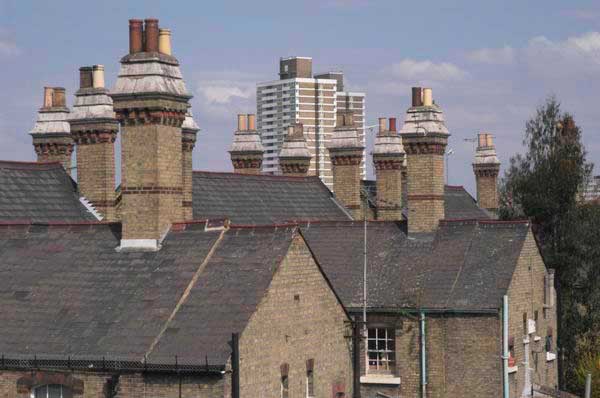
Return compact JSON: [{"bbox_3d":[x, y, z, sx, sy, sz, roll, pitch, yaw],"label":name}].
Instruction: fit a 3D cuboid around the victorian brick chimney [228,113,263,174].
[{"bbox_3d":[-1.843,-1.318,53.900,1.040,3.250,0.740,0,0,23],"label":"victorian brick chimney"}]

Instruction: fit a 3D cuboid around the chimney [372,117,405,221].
[{"bbox_3d":[3.237,-1.117,56.000,1.040,3.700,0.740,0,0,23],"label":"chimney"}]

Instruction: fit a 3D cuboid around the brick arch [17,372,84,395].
[{"bbox_3d":[-4.208,3.140,26.432,1.330,0.360,0.200,0,0,23],"label":"brick arch"}]

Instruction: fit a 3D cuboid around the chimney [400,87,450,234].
[{"bbox_3d":[3.631,-1.096,44.700,1.050,4.250,1.260,0,0,23],"label":"chimney"}]

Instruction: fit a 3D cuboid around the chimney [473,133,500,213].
[{"bbox_3d":[8.135,-1.100,67.400,1.040,3.550,0.740,0,0,23],"label":"chimney"}]

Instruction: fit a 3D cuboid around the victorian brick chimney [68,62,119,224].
[{"bbox_3d":[-4.816,-1.310,36.200,1.040,3.650,0.740,0,0,23],"label":"victorian brick chimney"}]

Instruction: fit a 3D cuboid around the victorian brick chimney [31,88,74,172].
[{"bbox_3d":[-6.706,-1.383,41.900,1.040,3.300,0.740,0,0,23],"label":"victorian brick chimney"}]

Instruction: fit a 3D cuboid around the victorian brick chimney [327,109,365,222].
[{"bbox_3d":[1.546,-1.134,51.600,1.040,3.600,0.740,0,0,23],"label":"victorian brick chimney"}]

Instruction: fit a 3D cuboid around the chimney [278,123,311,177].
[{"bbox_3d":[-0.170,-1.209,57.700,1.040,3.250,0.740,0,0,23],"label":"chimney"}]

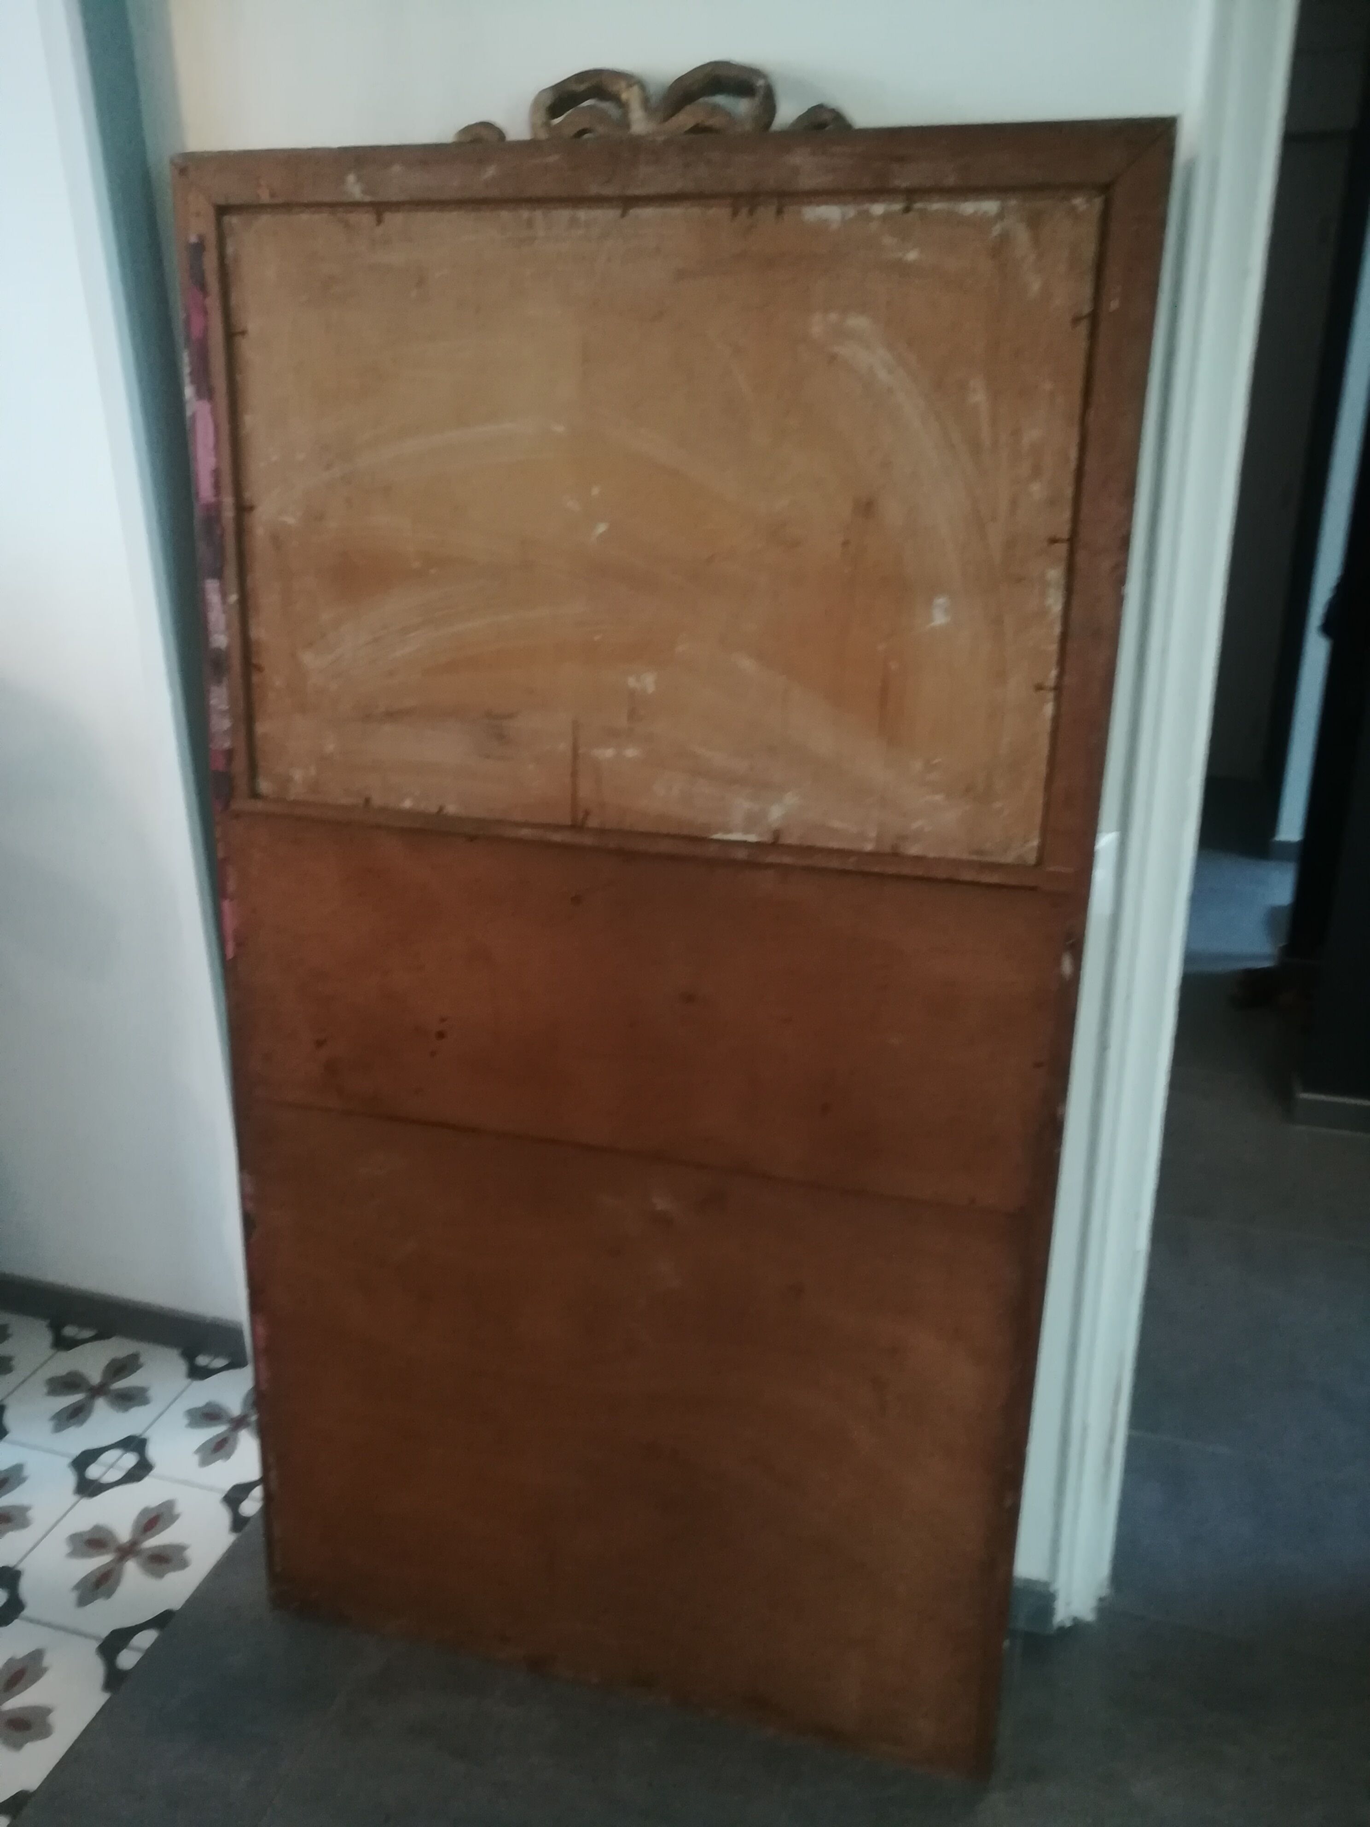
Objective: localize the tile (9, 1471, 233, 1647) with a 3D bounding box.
[{"bbox_3d":[-0.721,0.830,1.774,0.248,0.010,0.248,5,21,16],"label":"tile"}]

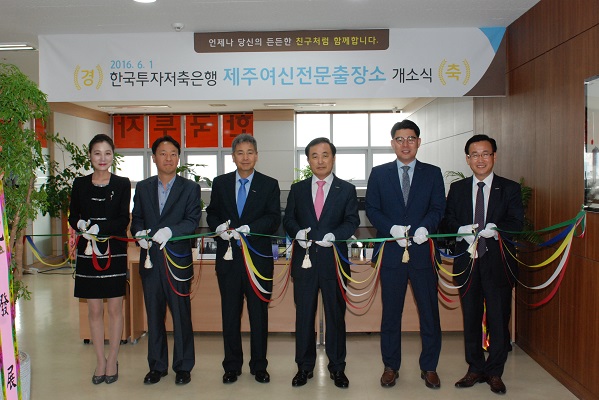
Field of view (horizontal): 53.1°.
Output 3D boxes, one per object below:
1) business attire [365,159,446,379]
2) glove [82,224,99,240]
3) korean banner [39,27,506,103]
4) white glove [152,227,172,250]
[{"bbox_3d":[0.729,0.471,4.121,0.550,1.520,0.400,0,2,11],"label":"business attire"},{"bbox_3d":[-1.367,0.213,3.930,0.110,0.105,0.130,1,3,24],"label":"glove"},{"bbox_3d":[-0.267,-1.195,5.329,4.151,0.604,0.030,0,2,2],"label":"korean banner"},{"bbox_3d":[-0.907,0.255,3.969,0.130,0.150,0.120,0,2,13],"label":"white glove"}]

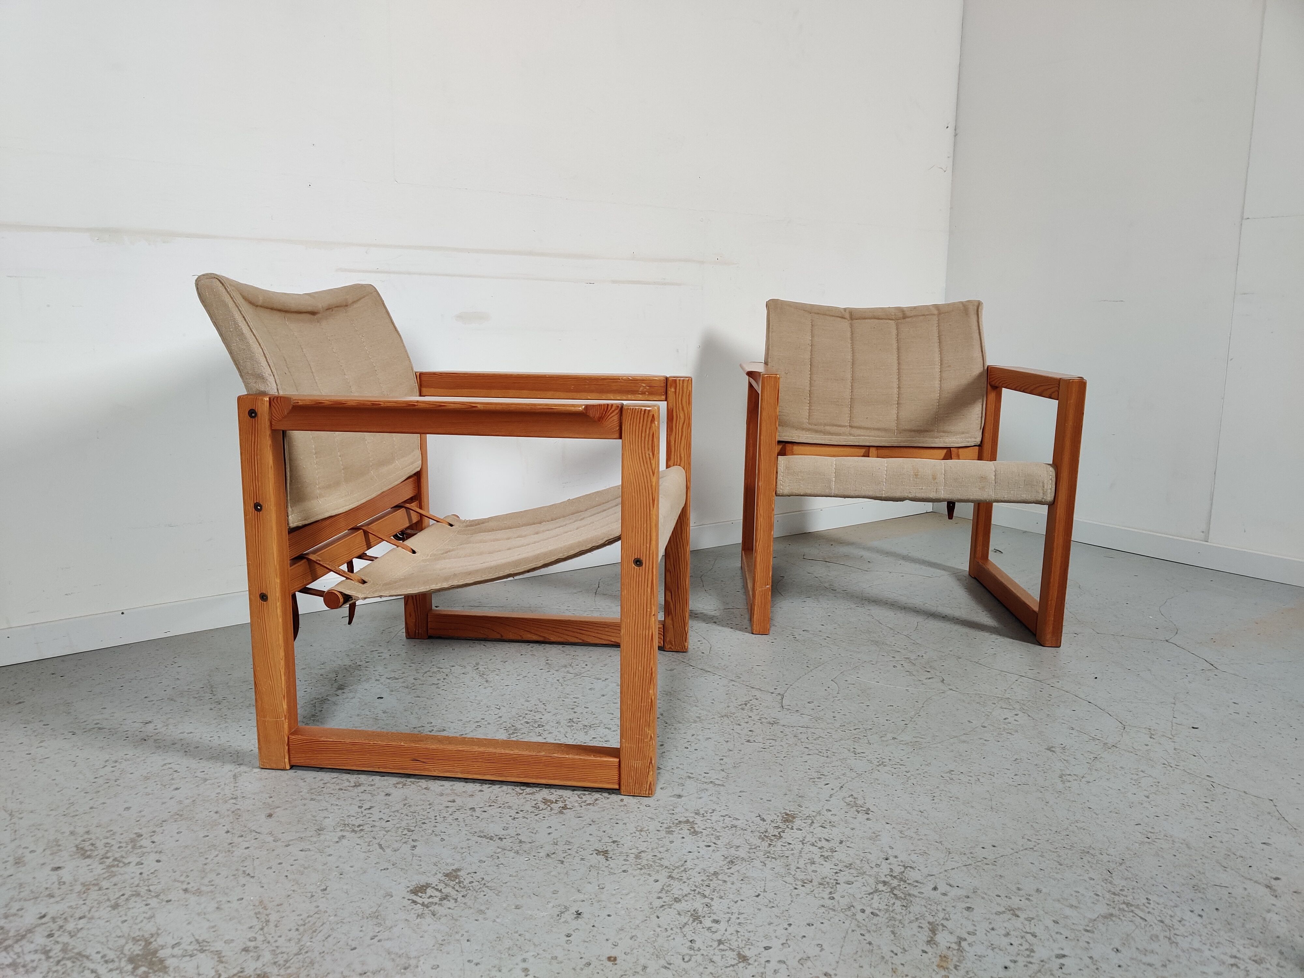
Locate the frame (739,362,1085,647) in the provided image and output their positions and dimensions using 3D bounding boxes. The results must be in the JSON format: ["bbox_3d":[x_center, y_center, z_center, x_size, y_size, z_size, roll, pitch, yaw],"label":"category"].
[{"bbox_3d":[0.534,-0.001,2.301,0.669,0.535,0.569,1,10,2],"label":"frame"}]

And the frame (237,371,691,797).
[{"bbox_3d":[-0.241,0.095,1.688,0.569,0.535,0.669,2,10,6],"label":"frame"}]

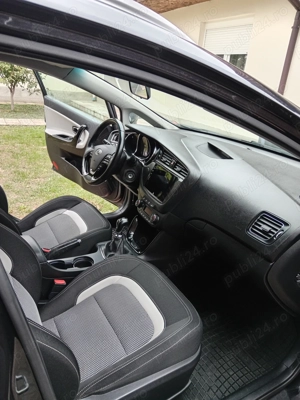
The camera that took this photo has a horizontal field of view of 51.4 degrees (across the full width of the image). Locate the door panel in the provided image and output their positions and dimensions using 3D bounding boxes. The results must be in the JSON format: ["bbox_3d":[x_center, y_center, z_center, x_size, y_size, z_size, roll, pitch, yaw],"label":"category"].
[{"bbox_3d":[-0.562,-0.414,2.439,0.920,0.690,0.120,18,23,34],"label":"door panel"}]

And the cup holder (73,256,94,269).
[{"bbox_3d":[-0.277,0.287,1.303,0.086,0.060,0.086,-6,21,-29],"label":"cup holder"}]

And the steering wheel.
[{"bbox_3d":[-0.241,-0.248,1.664,0.100,0.370,0.375,19,8,-35],"label":"steering wheel"}]

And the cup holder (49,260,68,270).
[{"bbox_3d":[-0.366,0.288,1.250,0.085,0.060,0.085,-6,21,-29],"label":"cup holder"}]

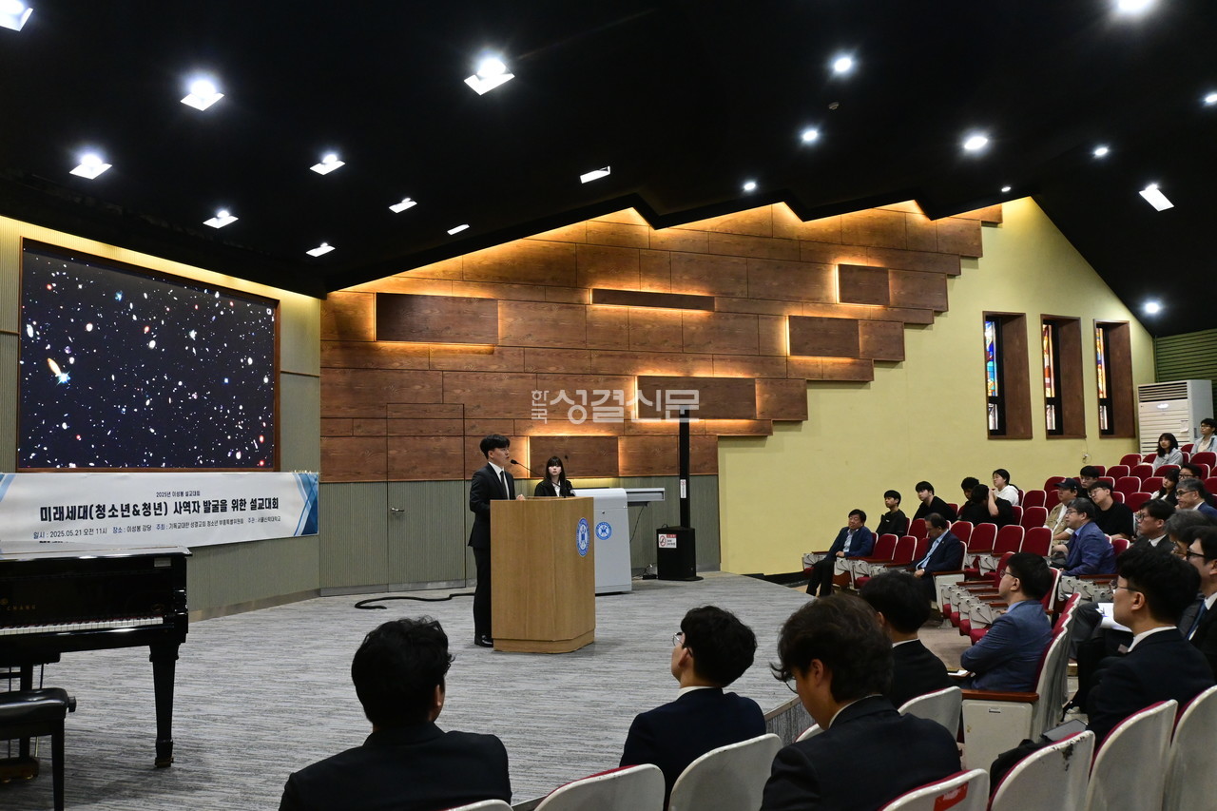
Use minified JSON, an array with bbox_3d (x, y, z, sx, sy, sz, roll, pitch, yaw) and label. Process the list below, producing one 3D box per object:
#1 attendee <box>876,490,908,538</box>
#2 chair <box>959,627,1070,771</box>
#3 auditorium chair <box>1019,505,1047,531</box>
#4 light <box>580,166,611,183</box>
[{"bbox_3d":[3.692,1.767,14.006,0.820,1.260,0.500,0,-4,-14],"label":"attendee"},{"bbox_3d":[2.174,1.633,5.608,0.640,0.945,0.560,-3,-4,25],"label":"chair"},{"bbox_3d":[5.133,1.747,12.976,0.580,0.945,0.550,0,-4,-10],"label":"auditorium chair"},{"bbox_3d":[-0.174,-2.862,12.824,0.370,0.100,0.370,-20,-4,1],"label":"light"}]

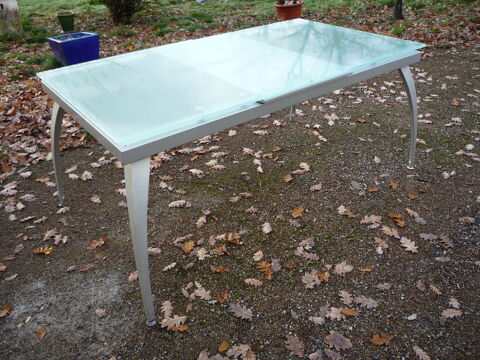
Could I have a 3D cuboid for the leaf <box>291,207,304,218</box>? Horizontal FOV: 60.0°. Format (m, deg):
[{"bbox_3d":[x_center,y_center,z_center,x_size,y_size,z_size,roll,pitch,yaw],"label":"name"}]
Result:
[{"bbox_3d":[0.308,0.172,2.212,0.061,0.020,0.082,5,33,10],"label":"leaf"}]

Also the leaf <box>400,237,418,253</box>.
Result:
[{"bbox_3d":[0.832,0.318,2.052,0.066,0.018,0.120,-12,34,-17],"label":"leaf"}]

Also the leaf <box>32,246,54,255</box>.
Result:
[{"bbox_3d":[-0.971,0.349,2.058,0.108,0.022,0.045,-1,32,0],"label":"leaf"}]

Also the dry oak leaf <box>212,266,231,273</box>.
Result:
[{"bbox_3d":[-0.087,0.409,1.914,0.088,0.016,0.034,4,33,8],"label":"dry oak leaf"}]

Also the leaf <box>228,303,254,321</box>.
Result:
[{"bbox_3d":[0.003,0.526,1.669,0.114,0.018,0.058,19,38,29],"label":"leaf"}]

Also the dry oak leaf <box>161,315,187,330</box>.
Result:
[{"bbox_3d":[-0.262,0.555,1.632,0.101,0.020,0.055,-12,34,-16],"label":"dry oak leaf"}]

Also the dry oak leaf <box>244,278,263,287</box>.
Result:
[{"bbox_3d":[0.058,0.439,1.803,0.076,0.020,0.032,8,34,14],"label":"dry oak leaf"}]

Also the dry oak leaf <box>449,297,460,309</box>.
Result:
[{"bbox_3d":[0.894,0.509,1.730,0.041,0.016,0.051,18,37,27],"label":"dry oak leaf"}]

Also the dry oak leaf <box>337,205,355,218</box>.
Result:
[{"bbox_3d":[0.567,0.168,2.204,0.096,0.025,0.066,24,40,34],"label":"dry oak leaf"}]

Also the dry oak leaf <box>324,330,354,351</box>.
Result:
[{"bbox_3d":[0.364,0.600,1.541,0.096,0.018,0.064,16,36,25],"label":"dry oak leaf"}]

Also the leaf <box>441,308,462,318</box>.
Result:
[{"bbox_3d":[0.856,0.541,1.686,0.090,0.025,0.050,0,32,1],"label":"leaf"}]

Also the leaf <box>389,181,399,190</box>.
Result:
[{"bbox_3d":[0.894,0.029,2.415,0.046,0.020,0.064,8,34,15],"label":"leaf"}]

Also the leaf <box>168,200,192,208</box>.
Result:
[{"bbox_3d":[-0.339,0.138,2.368,0.130,0.030,0.055,0,32,1],"label":"leaf"}]

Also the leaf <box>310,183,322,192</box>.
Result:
[{"bbox_3d":[0.459,0.044,2.474,0.092,0.030,0.050,-20,37,-27],"label":"leaf"}]

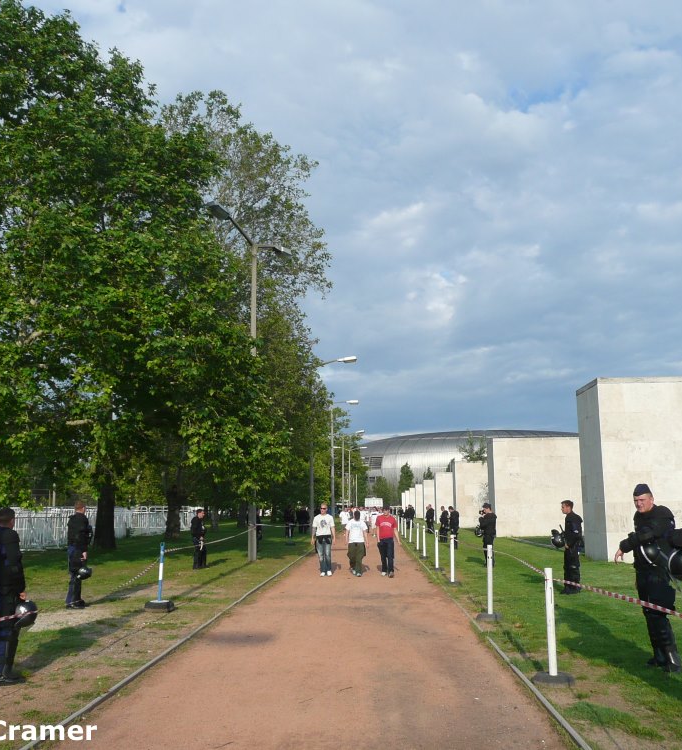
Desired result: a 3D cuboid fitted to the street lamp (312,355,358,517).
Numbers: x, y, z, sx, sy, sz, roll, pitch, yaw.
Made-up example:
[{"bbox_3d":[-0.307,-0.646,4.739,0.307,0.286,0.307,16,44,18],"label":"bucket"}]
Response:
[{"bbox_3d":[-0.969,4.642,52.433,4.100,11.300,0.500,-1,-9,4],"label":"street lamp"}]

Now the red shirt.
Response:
[{"bbox_3d":[1.154,3.851,20.518,0.560,0.620,0.300,-1,-9,2],"label":"red shirt"}]

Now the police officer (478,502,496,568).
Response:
[{"bbox_3d":[4.254,4.677,23.652,0.540,1.810,0.540,-1,-10,6],"label":"police officer"}]

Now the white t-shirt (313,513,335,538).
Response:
[{"bbox_3d":[-0.422,3.848,20.680,0.560,0.620,0.300,-1,-9,2],"label":"white t-shirt"}]

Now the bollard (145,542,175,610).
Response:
[{"bbox_3d":[-2.992,3.324,13.334,0.450,1.070,0.450,0,-10,0],"label":"bollard"}]

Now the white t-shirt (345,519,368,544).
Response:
[{"bbox_3d":[0.393,3.971,20.527,0.560,0.640,0.300,-1,-9,2],"label":"white t-shirt"}]

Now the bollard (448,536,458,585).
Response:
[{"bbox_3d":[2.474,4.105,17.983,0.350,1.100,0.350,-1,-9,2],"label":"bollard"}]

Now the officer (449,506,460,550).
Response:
[{"bbox_3d":[4.768,6.470,33.984,0.420,1.640,0.520,-1,-9,4],"label":"officer"}]

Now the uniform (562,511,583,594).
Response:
[{"bbox_3d":[4.648,3.531,16.240,0.420,1.620,0.540,-1,-10,7],"label":"uniform"}]

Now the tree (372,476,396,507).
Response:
[{"bbox_3d":[9.873,28.244,187.916,5.400,9.600,5.400,0,-10,0],"label":"tree"}]

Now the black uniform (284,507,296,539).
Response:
[{"bbox_3d":[-2.975,8.572,46.726,0.440,1.750,0.600,6,-11,-30],"label":"black uniform"}]

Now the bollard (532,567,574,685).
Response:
[{"bbox_3d":[2.037,2.405,7.790,0.410,1.050,0.410,0,-10,0],"label":"bollard"}]

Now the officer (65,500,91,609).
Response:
[{"bbox_3d":[-4.482,3.043,13.837,0.460,1.790,0.540,8,-13,-41],"label":"officer"}]

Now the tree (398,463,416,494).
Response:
[{"bbox_3d":[17.869,31.281,222.366,5.200,14.200,5.200,-1,-9,2],"label":"tree"}]

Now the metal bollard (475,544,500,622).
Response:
[{"bbox_3d":[2.263,3.183,12.433,0.380,1.110,0.380,-1,-9,2],"label":"metal bollard"}]

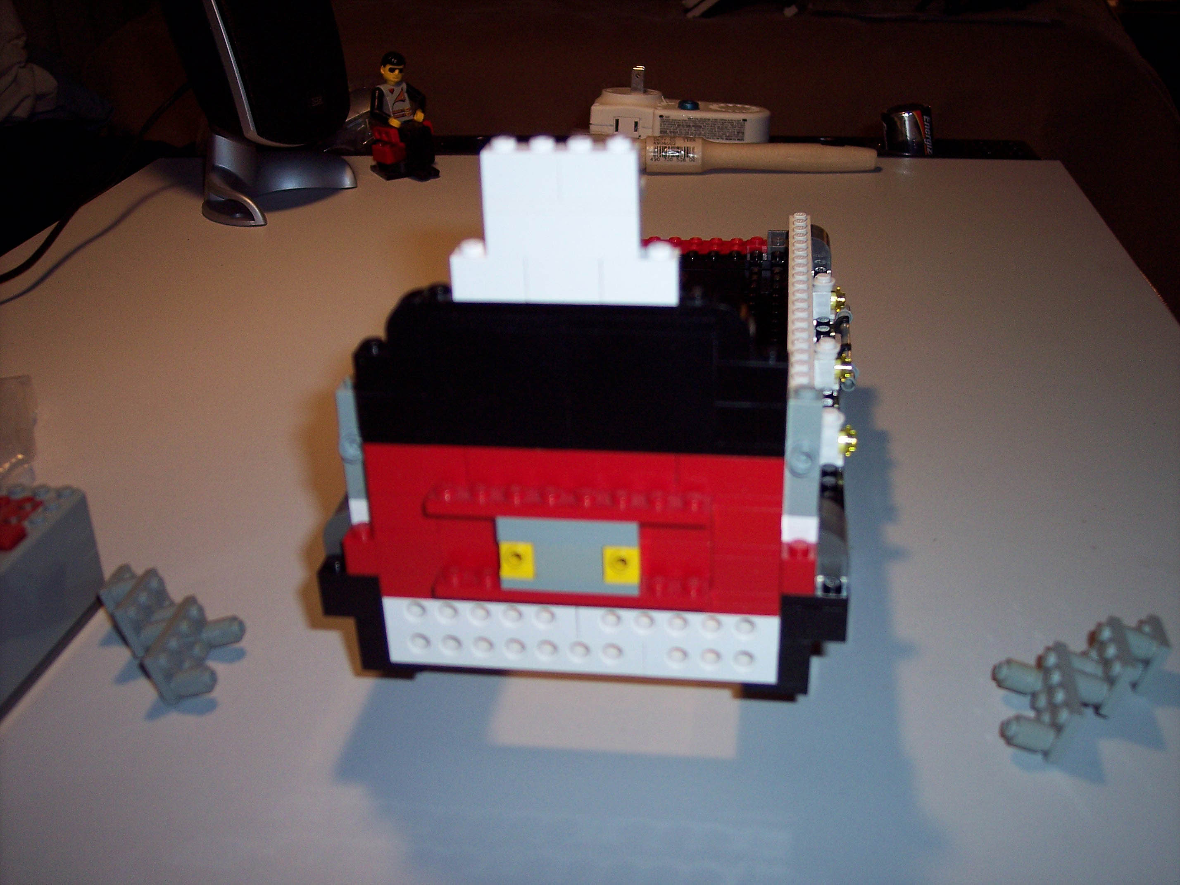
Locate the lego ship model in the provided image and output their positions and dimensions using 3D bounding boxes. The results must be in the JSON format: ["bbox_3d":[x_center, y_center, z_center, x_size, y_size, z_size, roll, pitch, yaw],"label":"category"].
[{"bbox_3d":[0.012,-0.045,0.408,0.137,0.155,0.247,2,27,8],"label":"lego ship model"}]

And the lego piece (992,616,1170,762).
[{"bbox_3d":[0.127,0.060,0.339,0.046,0.022,0.046,2,27,8],"label":"lego piece"}]

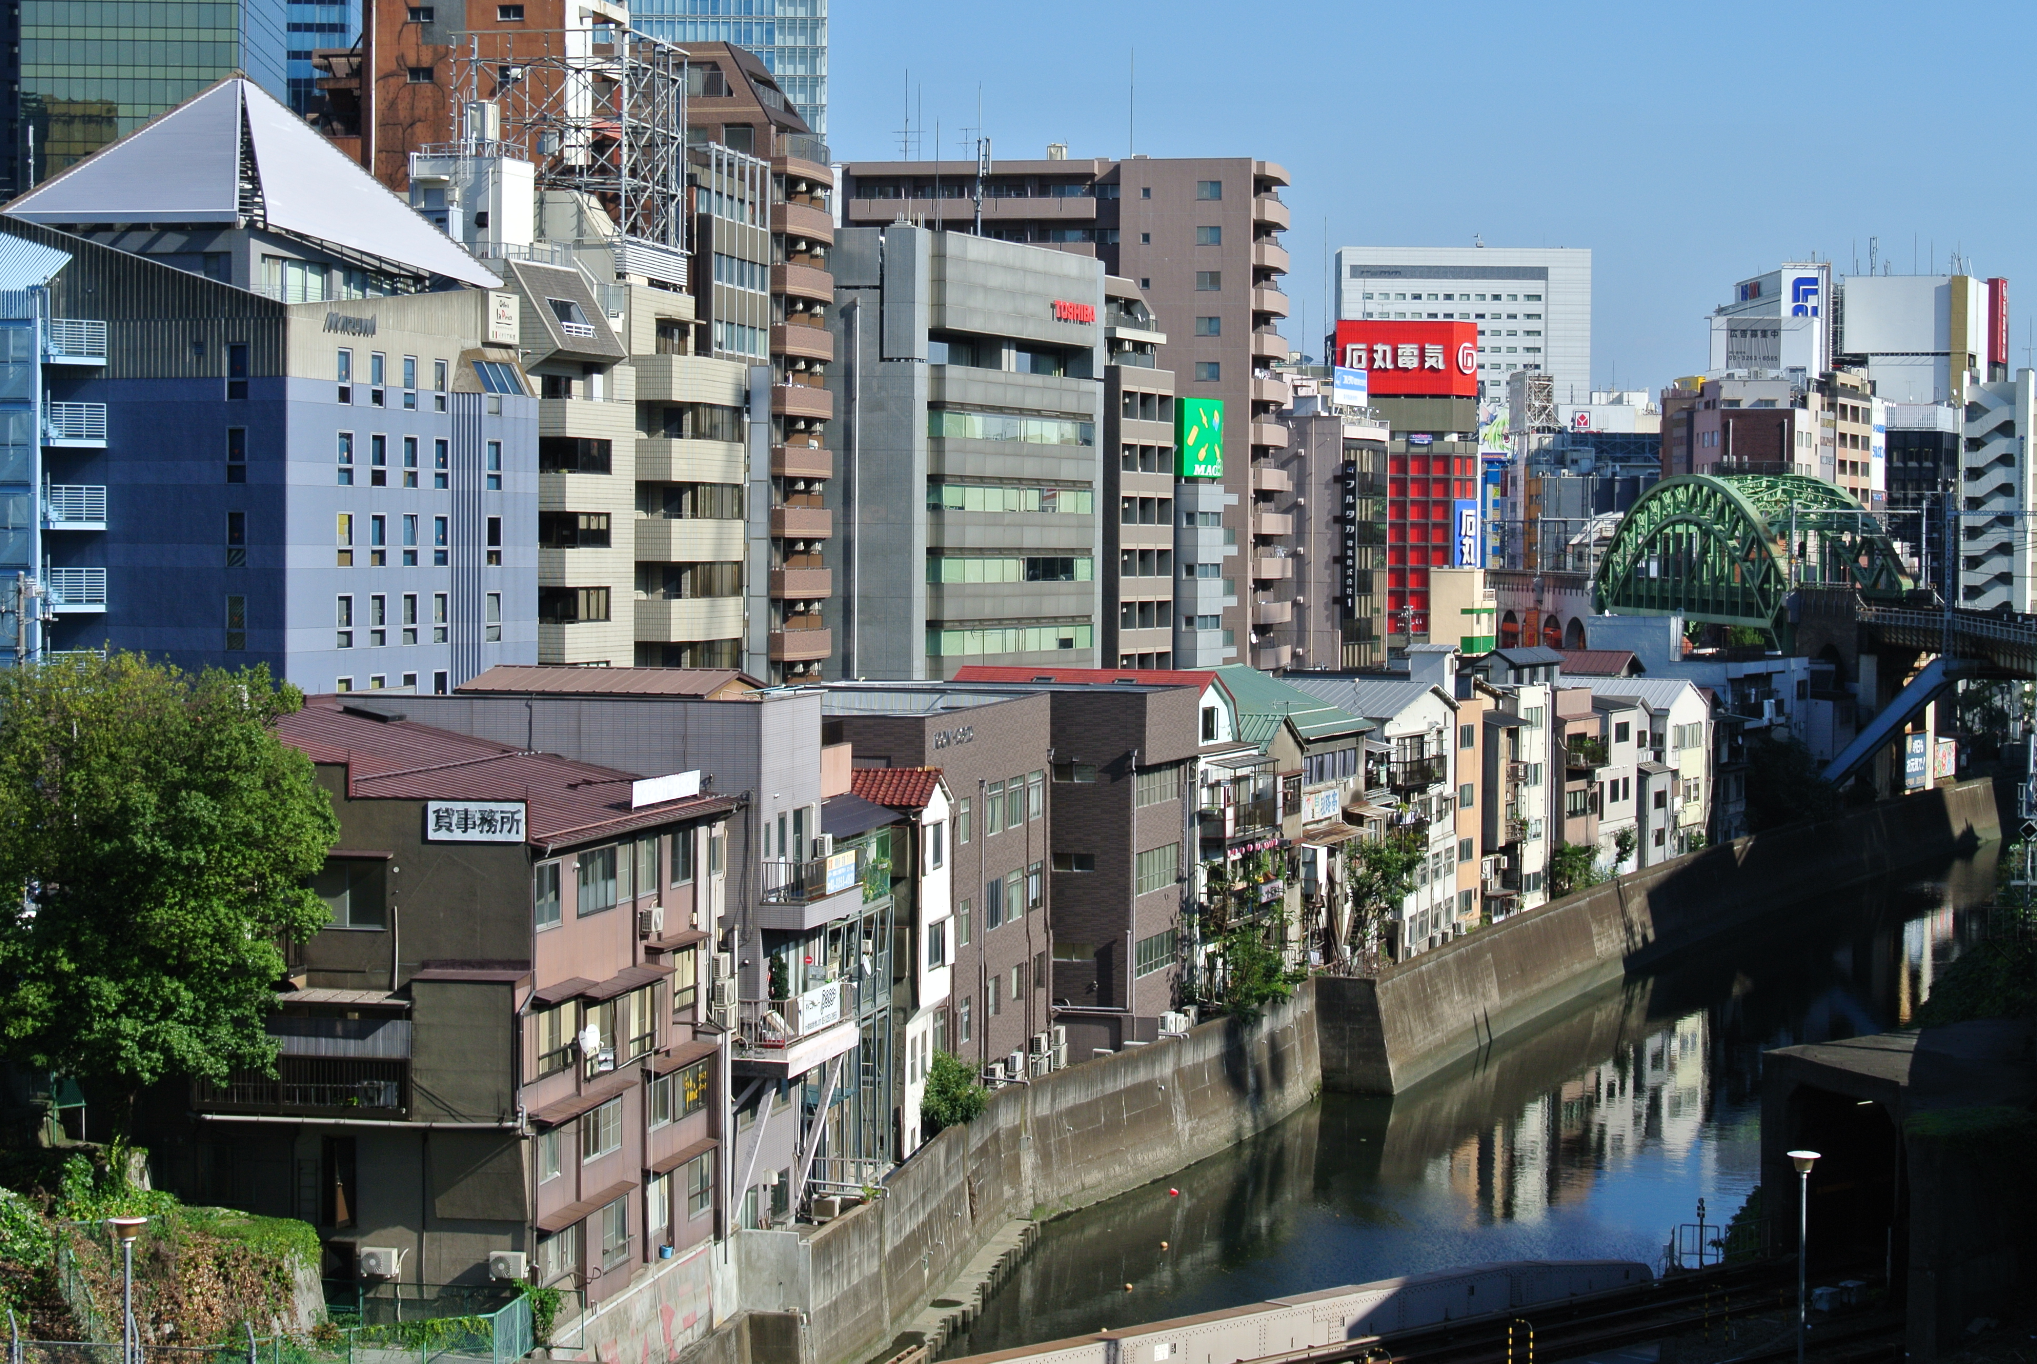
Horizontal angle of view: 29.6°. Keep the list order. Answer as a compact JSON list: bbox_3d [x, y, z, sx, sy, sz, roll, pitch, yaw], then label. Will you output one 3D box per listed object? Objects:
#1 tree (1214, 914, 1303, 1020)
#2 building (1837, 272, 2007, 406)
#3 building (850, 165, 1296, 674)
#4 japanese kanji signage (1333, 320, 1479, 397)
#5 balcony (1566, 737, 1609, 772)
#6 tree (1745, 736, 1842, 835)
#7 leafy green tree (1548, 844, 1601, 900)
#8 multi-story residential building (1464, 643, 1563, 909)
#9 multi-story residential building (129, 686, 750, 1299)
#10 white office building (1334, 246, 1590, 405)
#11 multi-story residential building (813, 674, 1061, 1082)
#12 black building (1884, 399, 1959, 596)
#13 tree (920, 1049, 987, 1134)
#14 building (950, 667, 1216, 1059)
[{"bbox_3d":[9.078,10.793,146.000,2.900,4.000,3.300,1,2,17],"label":"tree"},{"bbox_3d":[108.696,-24.048,467.810,18.500,50.000,15.000,1,2,18],"label":"building"},{"bbox_3d":[4.241,-13.480,255.089,29.000,41.000,18.500,1,2,7],"label":"building"},{"bbox_3d":[49.698,-41.247,492.000,17.500,9.700,4.500,0,2,-15],"label":"japanese kanji signage"},{"bbox_3d":[29.089,3.752,197.500,1.250,1.600,3.800,1,2,21],"label":"balcony"},{"bbox_3d":[48.941,6.399,244.000,6.100,6.400,5.800,0,2,0],"label":"tree"},{"bbox_3d":[28.301,9.592,196.000,2.500,2.900,2.900,1,2,21],"label":"leafy green tree"},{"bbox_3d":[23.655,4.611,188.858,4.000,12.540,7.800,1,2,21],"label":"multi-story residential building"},{"bbox_3d":[-13.380,7.036,87.993,9.800,12.400,14.200,1,2,12],"label":"multi-story residential building"},{"bbox_3d":[97.691,-52.196,849.500,54.140,85.260,19.000,0,2,-1],"label":"white office building"},{"bbox_3d":[-5.779,6.695,126.453,10.000,12.000,19.300,1,2,11],"label":"multi-story residential building"},{"bbox_3d":[99.917,-14.234,425.618,8.600,32.700,11.000,1,2,14],"label":"black building"},{"bbox_3d":[-1.824,11.591,109.000,1.900,2.350,1.800,0,2,0],"label":"tree"},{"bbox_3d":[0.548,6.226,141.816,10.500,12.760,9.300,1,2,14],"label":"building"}]

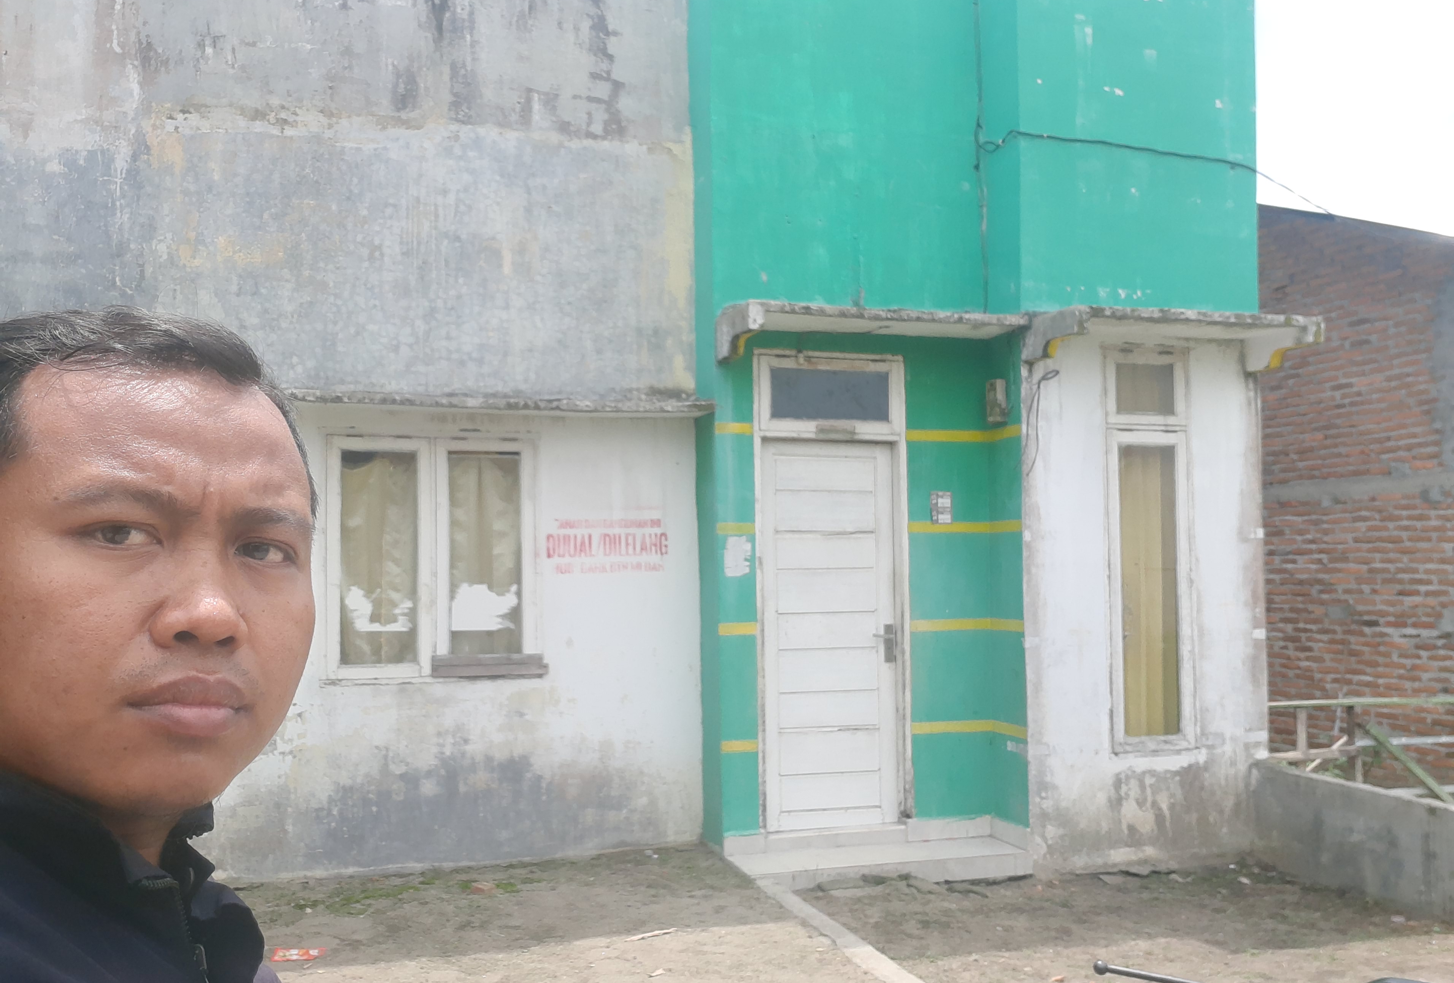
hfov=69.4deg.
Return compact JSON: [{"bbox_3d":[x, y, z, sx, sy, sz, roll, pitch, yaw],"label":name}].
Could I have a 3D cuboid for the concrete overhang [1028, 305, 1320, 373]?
[{"bbox_3d":[2.348,-0.793,5.528,1.510,0.212,0.493,0,-2,-15],"label":"concrete overhang"}]

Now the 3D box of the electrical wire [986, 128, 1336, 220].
[{"bbox_3d":[2.534,-1.768,6.021,2.129,0.350,0.387,0,-2,-15],"label":"electrical wire"}]

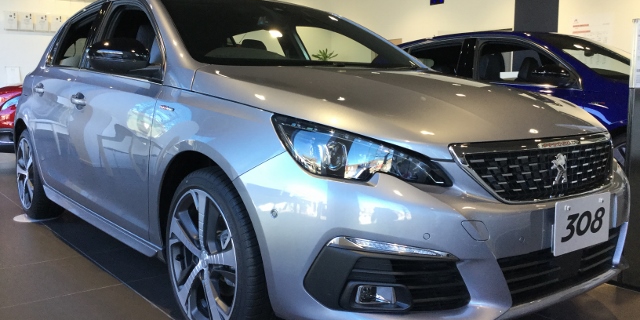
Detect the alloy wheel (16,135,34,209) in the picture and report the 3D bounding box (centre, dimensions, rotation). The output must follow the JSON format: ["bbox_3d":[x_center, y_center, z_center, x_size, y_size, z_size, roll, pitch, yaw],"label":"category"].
[{"bbox_3d":[-1.969,0.095,3.994,0.180,0.485,0.485,-5,8,-38],"label":"alloy wheel"}]

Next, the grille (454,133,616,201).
[{"bbox_3d":[0.746,0.021,1.844,0.940,0.220,0.150,-5,8,-38],"label":"grille"}]

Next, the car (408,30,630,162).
[{"bbox_3d":[2.008,-0.446,5.178,1.840,1.460,4.270,-4,8,-35],"label":"car"}]

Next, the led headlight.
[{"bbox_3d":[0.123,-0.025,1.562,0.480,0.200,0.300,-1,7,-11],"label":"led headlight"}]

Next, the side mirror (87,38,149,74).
[{"bbox_3d":[-0.773,-0.415,2.256,0.250,0.150,0.170,-5,8,-38],"label":"side mirror"}]

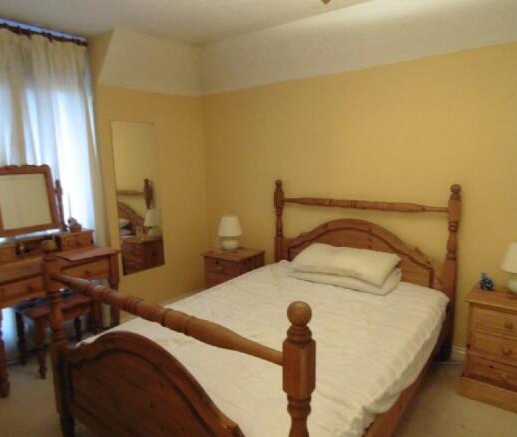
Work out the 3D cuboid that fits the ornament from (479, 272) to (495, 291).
[{"bbox_3d":[1.452,0.398,2.345,0.082,0.100,0.060,6,12,38],"label":"ornament"}]

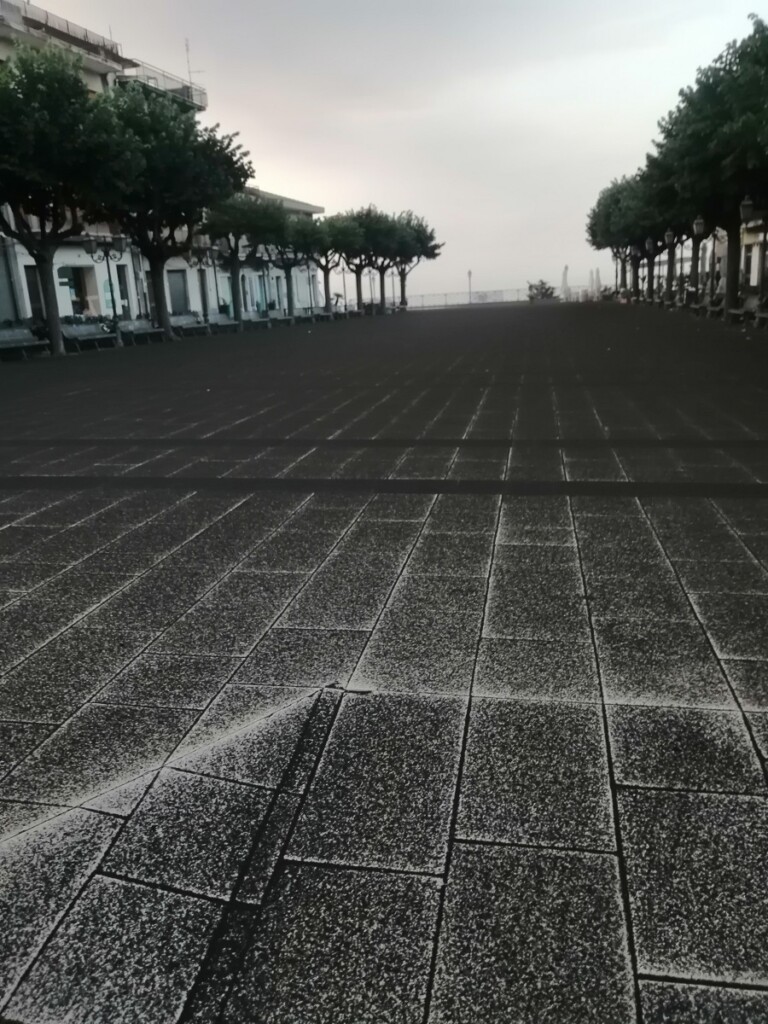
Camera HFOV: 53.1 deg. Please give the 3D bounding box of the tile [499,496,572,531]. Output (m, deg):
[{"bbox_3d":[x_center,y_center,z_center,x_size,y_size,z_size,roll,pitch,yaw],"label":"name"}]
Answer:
[{"bbox_3d":[0.879,0.018,4.476,0.401,0.050,0.681,0,16,11],"label":"tile"}]

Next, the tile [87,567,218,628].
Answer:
[{"bbox_3d":[-1.000,0.398,3.436,0.401,0.050,0.736,0,16,11],"label":"tile"}]

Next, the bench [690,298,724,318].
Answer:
[{"bbox_3d":[11.962,-7.611,28.547,0.650,0.820,1.900,0,16,11],"label":"bench"}]

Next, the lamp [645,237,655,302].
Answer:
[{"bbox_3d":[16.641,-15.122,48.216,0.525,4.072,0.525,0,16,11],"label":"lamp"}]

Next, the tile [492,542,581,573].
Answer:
[{"bbox_3d":[0.732,0.234,3.715,0.401,0.050,0.328,0,16,11],"label":"tile"}]

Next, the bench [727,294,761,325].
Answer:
[{"bbox_3d":[10.230,-5.745,21.866,0.600,0.800,2.000,0,16,11],"label":"bench"}]

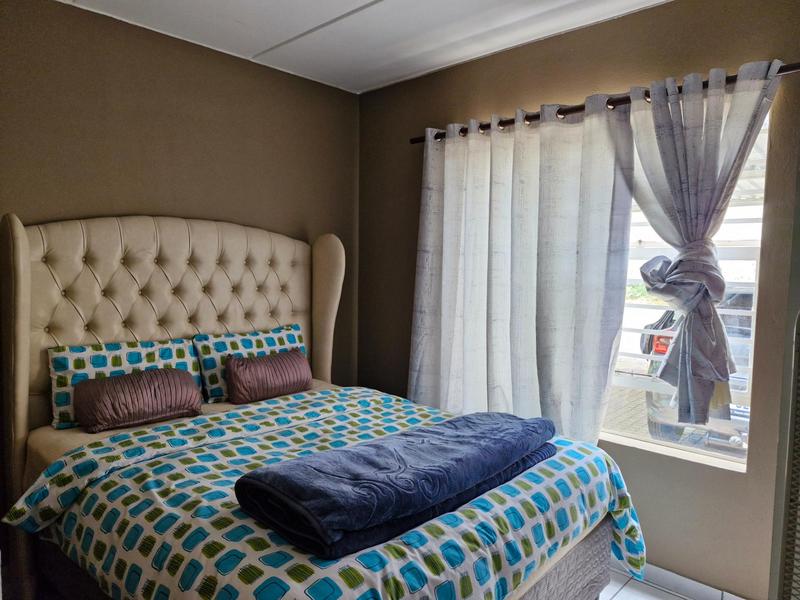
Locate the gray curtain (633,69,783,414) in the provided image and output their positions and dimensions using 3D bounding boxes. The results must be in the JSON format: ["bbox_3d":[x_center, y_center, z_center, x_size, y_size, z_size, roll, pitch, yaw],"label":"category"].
[{"bbox_3d":[1.182,-0.195,2.217,0.590,1.445,0.170,5,5,43],"label":"gray curtain"}]

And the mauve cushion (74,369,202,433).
[{"bbox_3d":[-1.173,0.440,2.415,0.480,0.250,0.150,-3,-21,-47],"label":"mauve cushion"}]

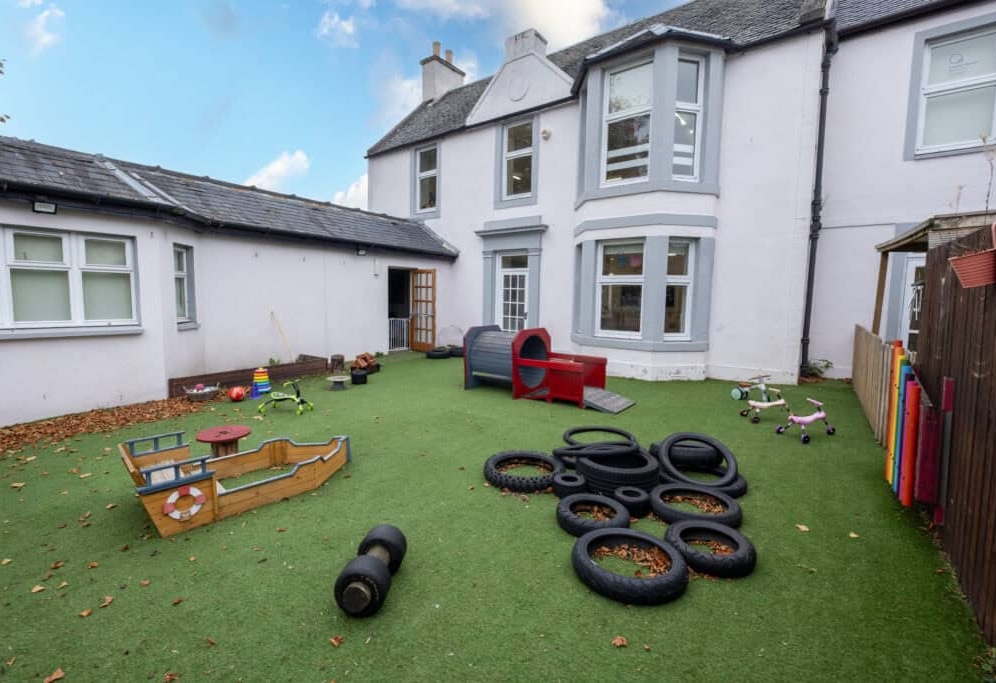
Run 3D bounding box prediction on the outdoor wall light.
[{"bbox_3d":[-4.980,-1.475,4.700,0.070,0.130,0.180,5,7,37],"label":"outdoor wall light"}]

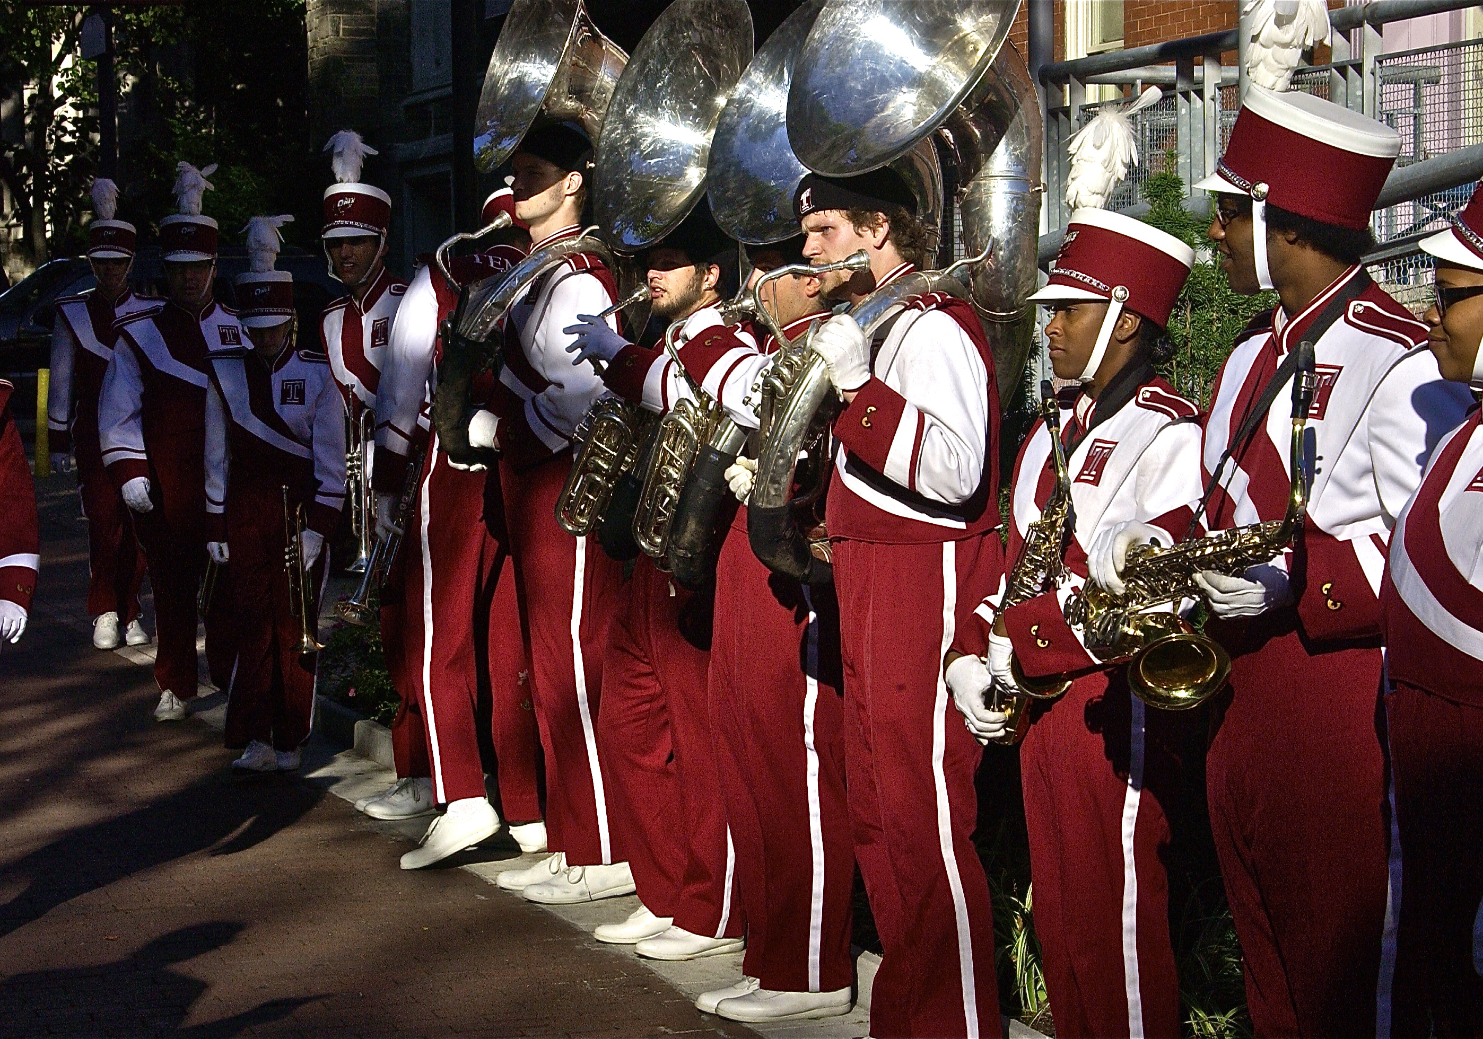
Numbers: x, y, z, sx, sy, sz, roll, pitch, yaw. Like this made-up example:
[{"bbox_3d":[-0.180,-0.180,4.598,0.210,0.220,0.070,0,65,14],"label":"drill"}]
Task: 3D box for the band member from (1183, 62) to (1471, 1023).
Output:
[{"bbox_3d":[0.906,0.287,6.593,0.480,1.964,0.540,-4,5,-32],"label":"band member"}]

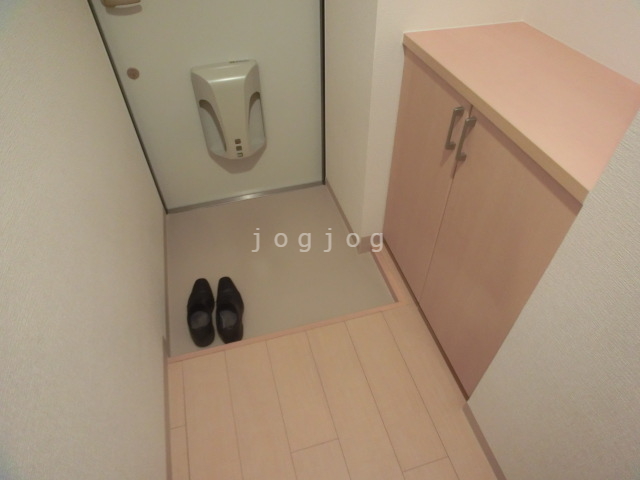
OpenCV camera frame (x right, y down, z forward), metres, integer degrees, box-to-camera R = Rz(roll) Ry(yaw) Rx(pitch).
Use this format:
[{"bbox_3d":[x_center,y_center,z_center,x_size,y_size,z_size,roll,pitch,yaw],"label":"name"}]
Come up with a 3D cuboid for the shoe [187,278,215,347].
[{"bbox_3d":[-0.464,0.255,1.501,0.105,0.095,0.309,-11,46,-9],"label":"shoe"}]

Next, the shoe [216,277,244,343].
[{"bbox_3d":[-0.354,0.244,1.509,0.105,0.095,0.307,-12,46,-10],"label":"shoe"}]

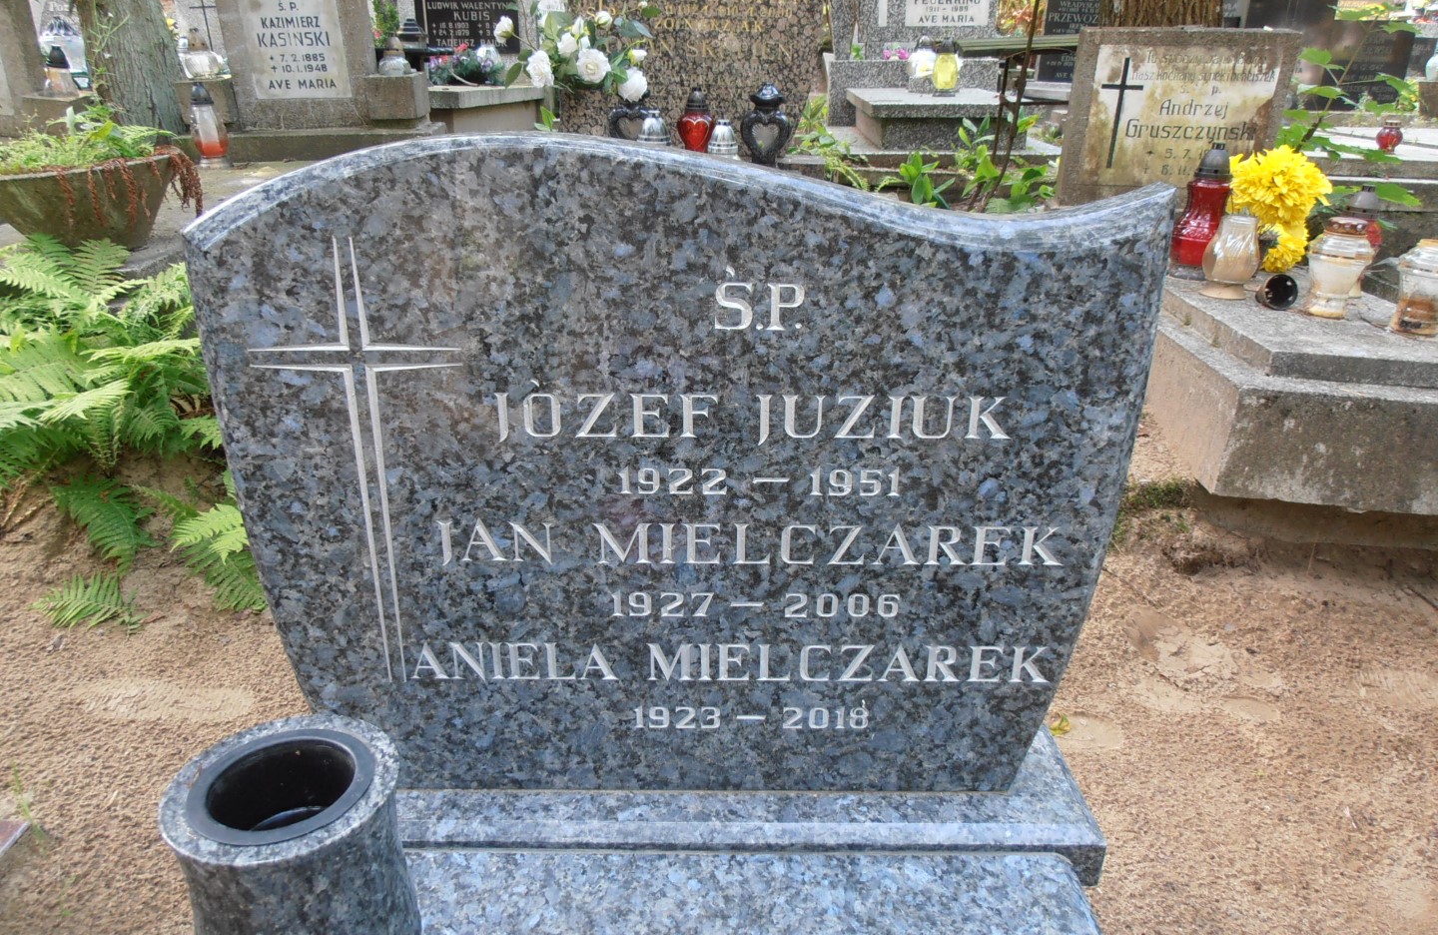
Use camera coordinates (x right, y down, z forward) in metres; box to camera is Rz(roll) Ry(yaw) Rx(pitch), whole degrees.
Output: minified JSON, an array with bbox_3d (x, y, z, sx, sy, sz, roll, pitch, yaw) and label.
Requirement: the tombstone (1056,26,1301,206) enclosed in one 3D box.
[{"bbox_3d":[1.184,-0.903,2.602,0.540,0.440,0.090,3,24,3],"label":"tombstone"}]

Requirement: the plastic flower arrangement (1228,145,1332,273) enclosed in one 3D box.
[{"bbox_3d":[1.278,-0.590,2.270,0.230,0.270,0.200,2,24,0],"label":"plastic flower arrangement"}]

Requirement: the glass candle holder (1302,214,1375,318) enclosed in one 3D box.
[{"bbox_3d":[1.221,-0.396,1.963,0.127,0.180,0.127,2,24,0],"label":"glass candle holder"}]

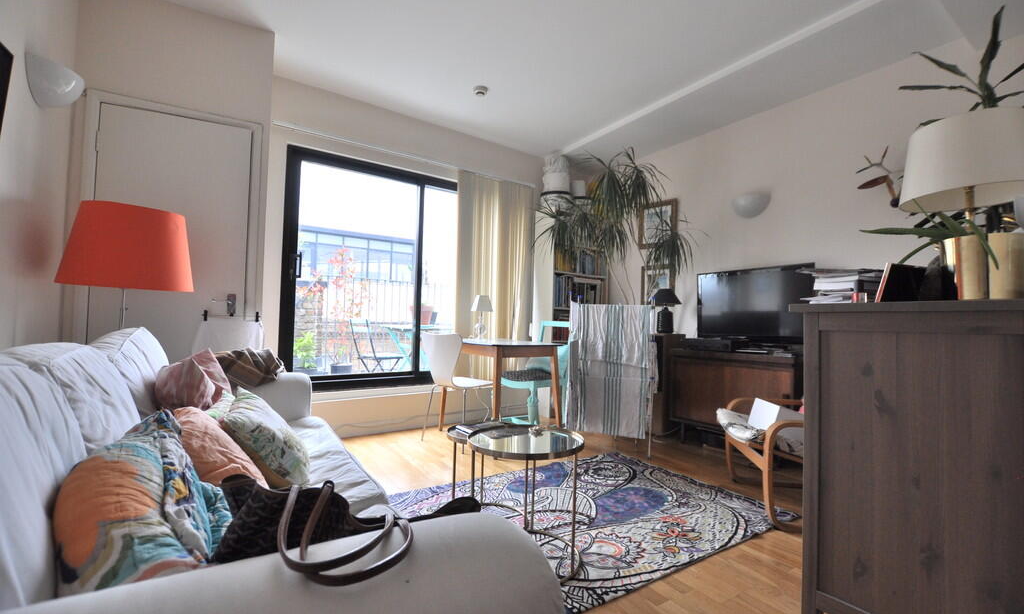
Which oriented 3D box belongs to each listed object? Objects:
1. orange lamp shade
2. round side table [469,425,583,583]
[{"bbox_3d":[-1.644,-0.253,1.850,0.450,0.338,0.450,3,-2,-34],"label":"orange lamp shade"},{"bbox_3d":[0.052,0.742,1.677,0.475,0.455,0.475,1,-2,0],"label":"round side table"}]

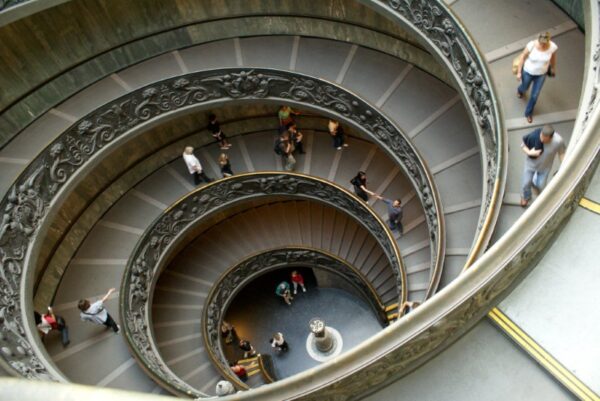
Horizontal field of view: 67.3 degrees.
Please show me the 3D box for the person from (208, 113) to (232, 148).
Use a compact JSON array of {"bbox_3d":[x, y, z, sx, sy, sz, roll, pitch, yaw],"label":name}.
[{"bbox_3d":[-2.892,-2.511,16.380,0.400,1.650,0.480,19,61,25],"label":"person"}]

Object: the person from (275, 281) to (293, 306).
[{"bbox_3d":[-0.590,3.886,18.862,0.550,1.620,0.480,-25,52,-5],"label":"person"}]

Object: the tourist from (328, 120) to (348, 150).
[{"bbox_3d":[1.387,-2.483,16.341,0.500,1.660,0.420,18,60,25],"label":"tourist"}]

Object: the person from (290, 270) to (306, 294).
[{"bbox_3d":[-0.115,3.486,19.002,0.520,1.680,0.420,-13,52,4],"label":"person"}]

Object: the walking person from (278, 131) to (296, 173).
[{"bbox_3d":[-0.425,-1.614,15.589,0.460,1.760,0.500,13,59,22],"label":"walking person"}]

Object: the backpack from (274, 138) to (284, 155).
[{"bbox_3d":[-0.689,-1.858,15.403,0.220,0.480,0.320,13,59,22],"label":"backpack"}]

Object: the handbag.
[{"bbox_3d":[4.027,-2.510,8.327,0.130,0.280,0.320,-4,54,11],"label":"handbag"}]

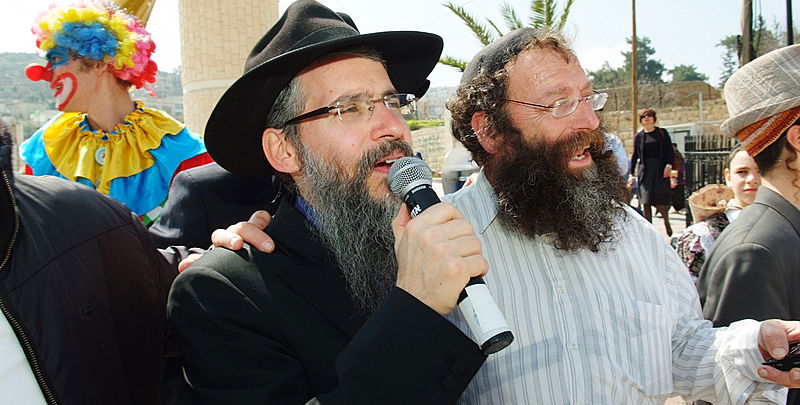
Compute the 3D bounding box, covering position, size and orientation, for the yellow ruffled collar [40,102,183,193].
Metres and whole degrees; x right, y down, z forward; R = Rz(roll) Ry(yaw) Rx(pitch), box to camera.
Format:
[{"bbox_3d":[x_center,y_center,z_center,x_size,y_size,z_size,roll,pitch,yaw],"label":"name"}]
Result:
[{"bbox_3d":[-0.638,-0.121,1.470,0.300,0.190,0.260,-1,4,-3],"label":"yellow ruffled collar"}]

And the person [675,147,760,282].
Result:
[{"bbox_3d":[1.223,0.577,2.405,0.450,1.560,0.280,-1,4,5],"label":"person"}]

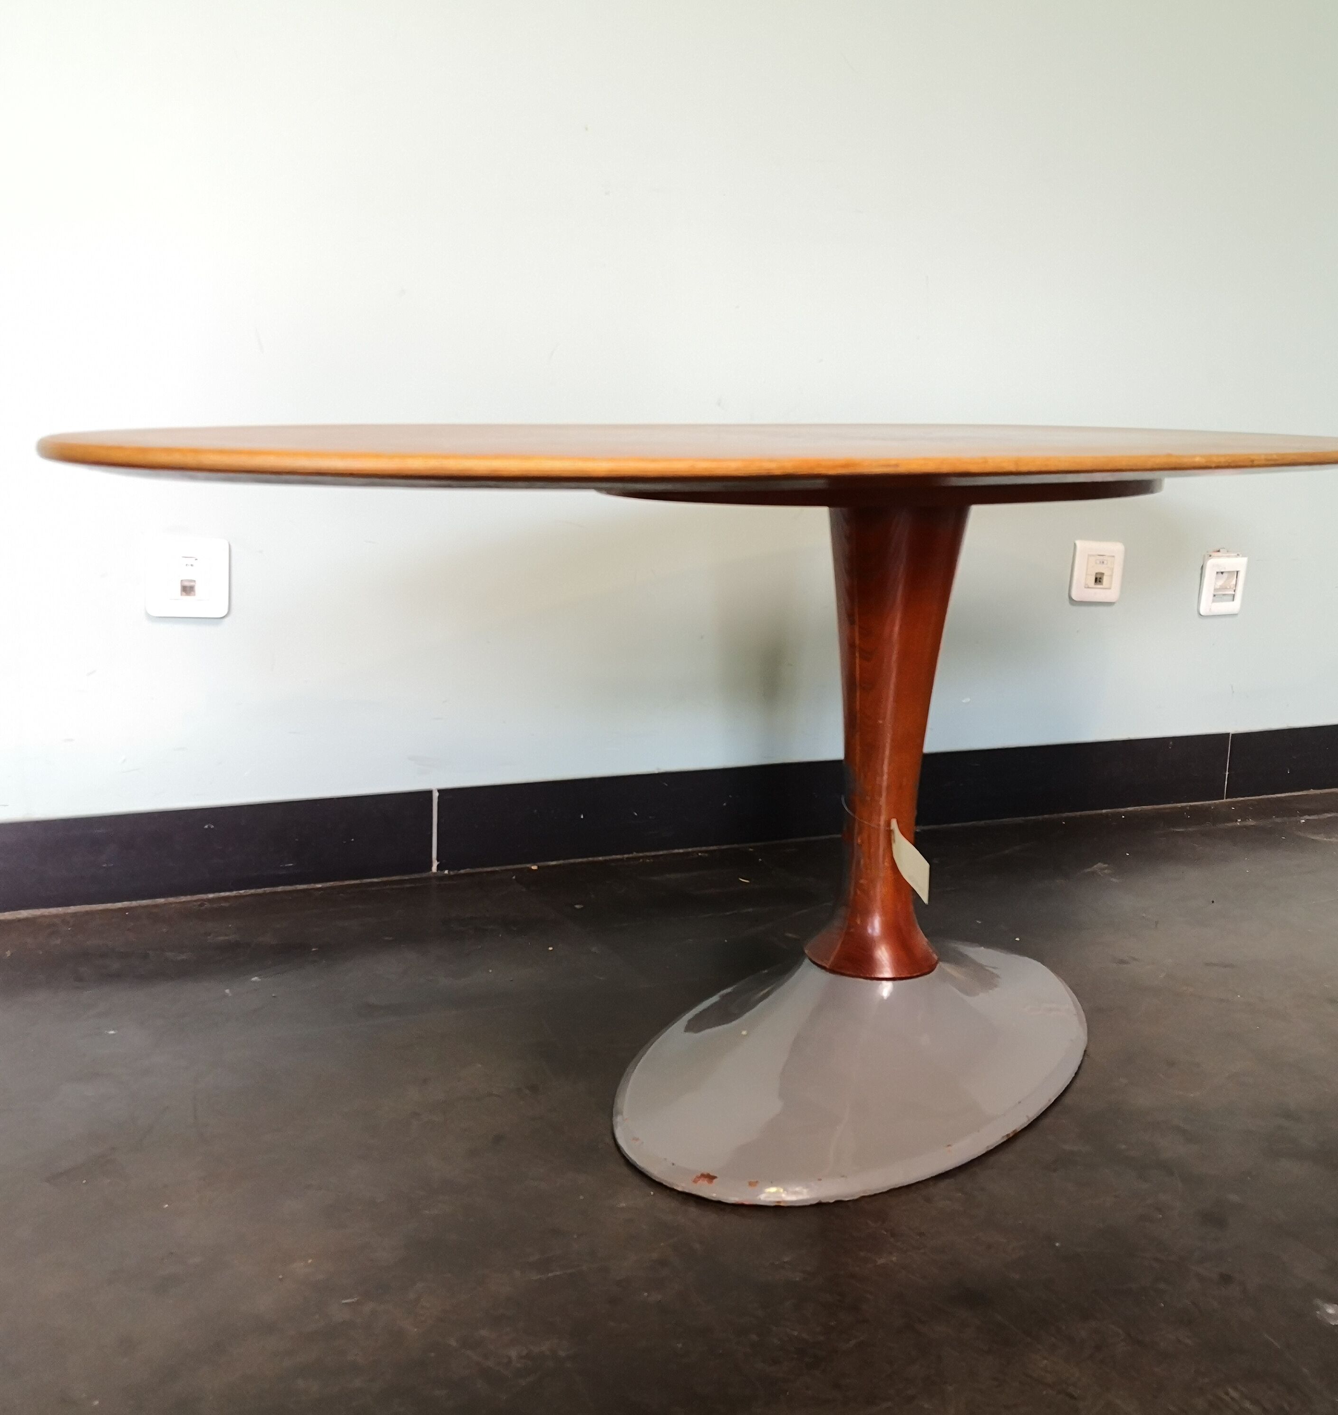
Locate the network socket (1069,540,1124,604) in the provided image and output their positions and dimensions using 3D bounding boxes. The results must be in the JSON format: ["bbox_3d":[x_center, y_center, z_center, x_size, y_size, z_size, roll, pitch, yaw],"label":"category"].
[{"bbox_3d":[0.582,-0.186,2.011,0.082,0.082,0.011,-3,12,-23],"label":"network socket"}]

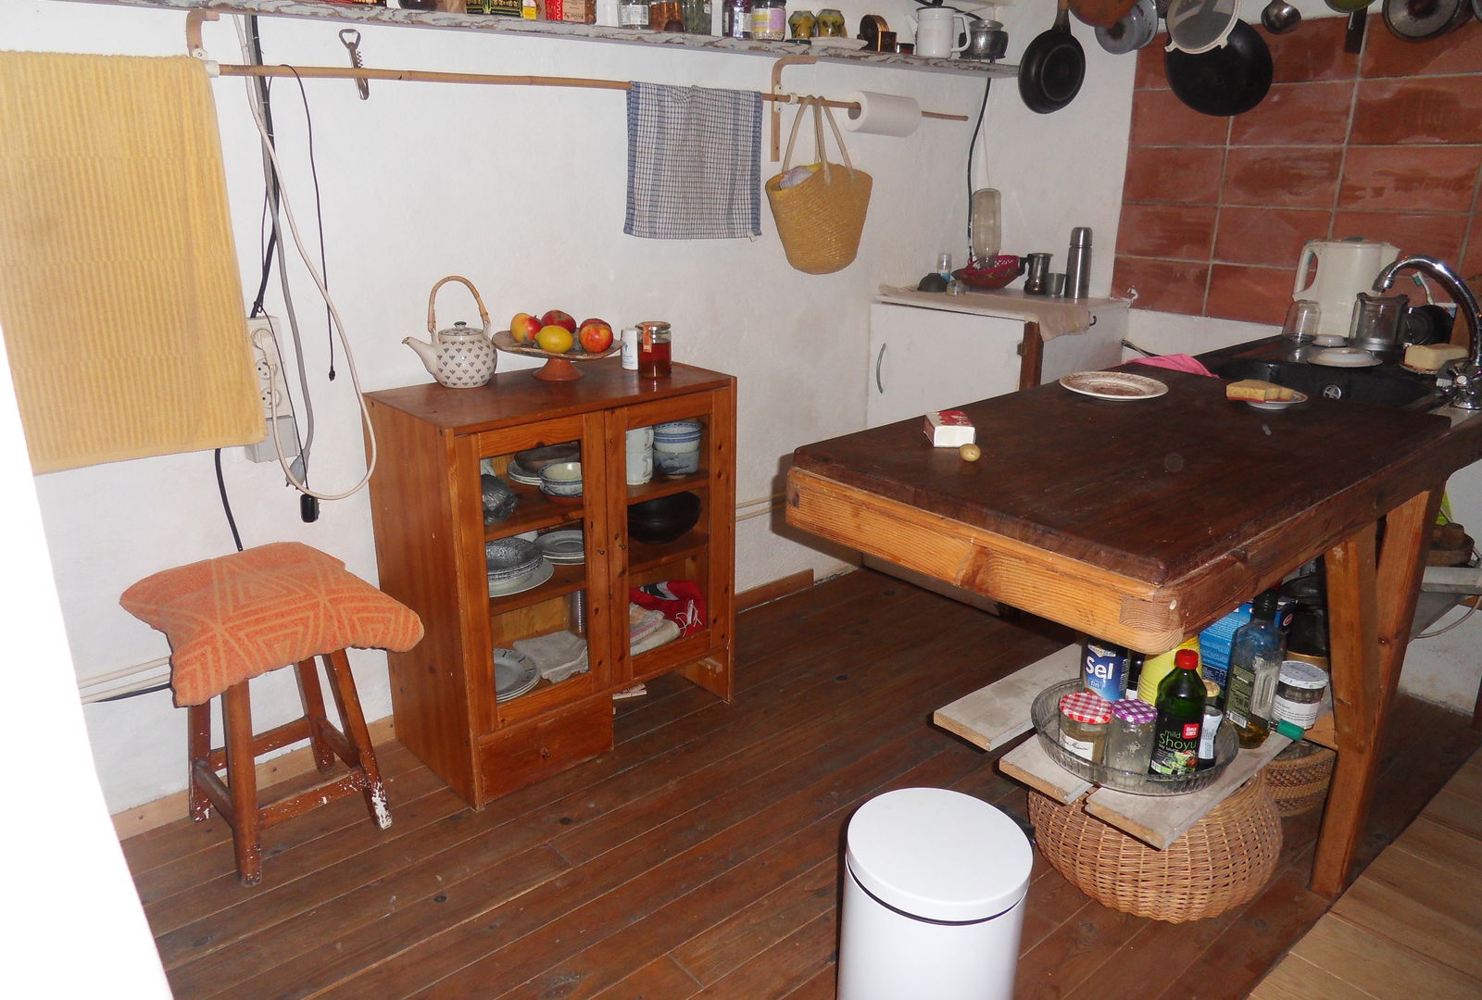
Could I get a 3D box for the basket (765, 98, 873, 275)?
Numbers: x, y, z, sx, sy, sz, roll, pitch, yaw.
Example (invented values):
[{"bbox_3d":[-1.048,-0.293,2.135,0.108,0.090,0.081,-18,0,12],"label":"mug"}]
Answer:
[{"bbox_3d":[0.218,-0.858,2.823,0.400,0.469,0.190,-15,24,-40],"label":"basket"}]

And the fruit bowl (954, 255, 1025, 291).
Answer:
[{"bbox_3d":[0.814,-0.745,3.384,0.225,0.095,0.225,5,19,12],"label":"fruit bowl"}]

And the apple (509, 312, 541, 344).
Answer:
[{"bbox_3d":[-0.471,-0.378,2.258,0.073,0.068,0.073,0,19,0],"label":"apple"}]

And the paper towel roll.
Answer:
[{"bbox_3d":[0.391,-1.066,2.846,0.225,0.108,0.108,-13,22,-40],"label":"paper towel roll"}]

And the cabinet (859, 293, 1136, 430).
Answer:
[{"bbox_3d":[0.770,-0.173,3.198,0.481,0.874,0.592,-16,24,-39],"label":"cabinet"}]

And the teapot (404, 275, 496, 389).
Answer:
[{"bbox_3d":[-0.623,-0.351,2.173,0.132,0.233,0.208,17,25,40],"label":"teapot"}]

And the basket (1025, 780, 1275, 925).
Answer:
[{"bbox_3d":[0.763,0.581,1.916,0.441,0.277,0.441,-16,24,-39],"label":"basket"}]

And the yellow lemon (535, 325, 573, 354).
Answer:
[{"bbox_3d":[-0.392,-0.339,2.165,0.080,0.060,0.062,-2,19,-10],"label":"yellow lemon"}]

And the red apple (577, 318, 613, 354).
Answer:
[{"bbox_3d":[-0.329,-0.368,2.335,0.075,0.069,0.075,-2,19,-8],"label":"red apple"}]

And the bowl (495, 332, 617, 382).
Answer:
[{"bbox_3d":[-0.400,-0.310,2.247,0.280,0.086,0.280,1,19,0],"label":"bowl"}]

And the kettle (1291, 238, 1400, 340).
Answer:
[{"bbox_3d":[1.496,-0.529,2.559,0.215,0.235,0.140,17,24,39],"label":"kettle"}]

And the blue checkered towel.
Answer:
[{"bbox_3d":[-0.105,-0.809,2.484,0.417,0.355,0.045,-16,24,-39],"label":"blue checkered towel"}]

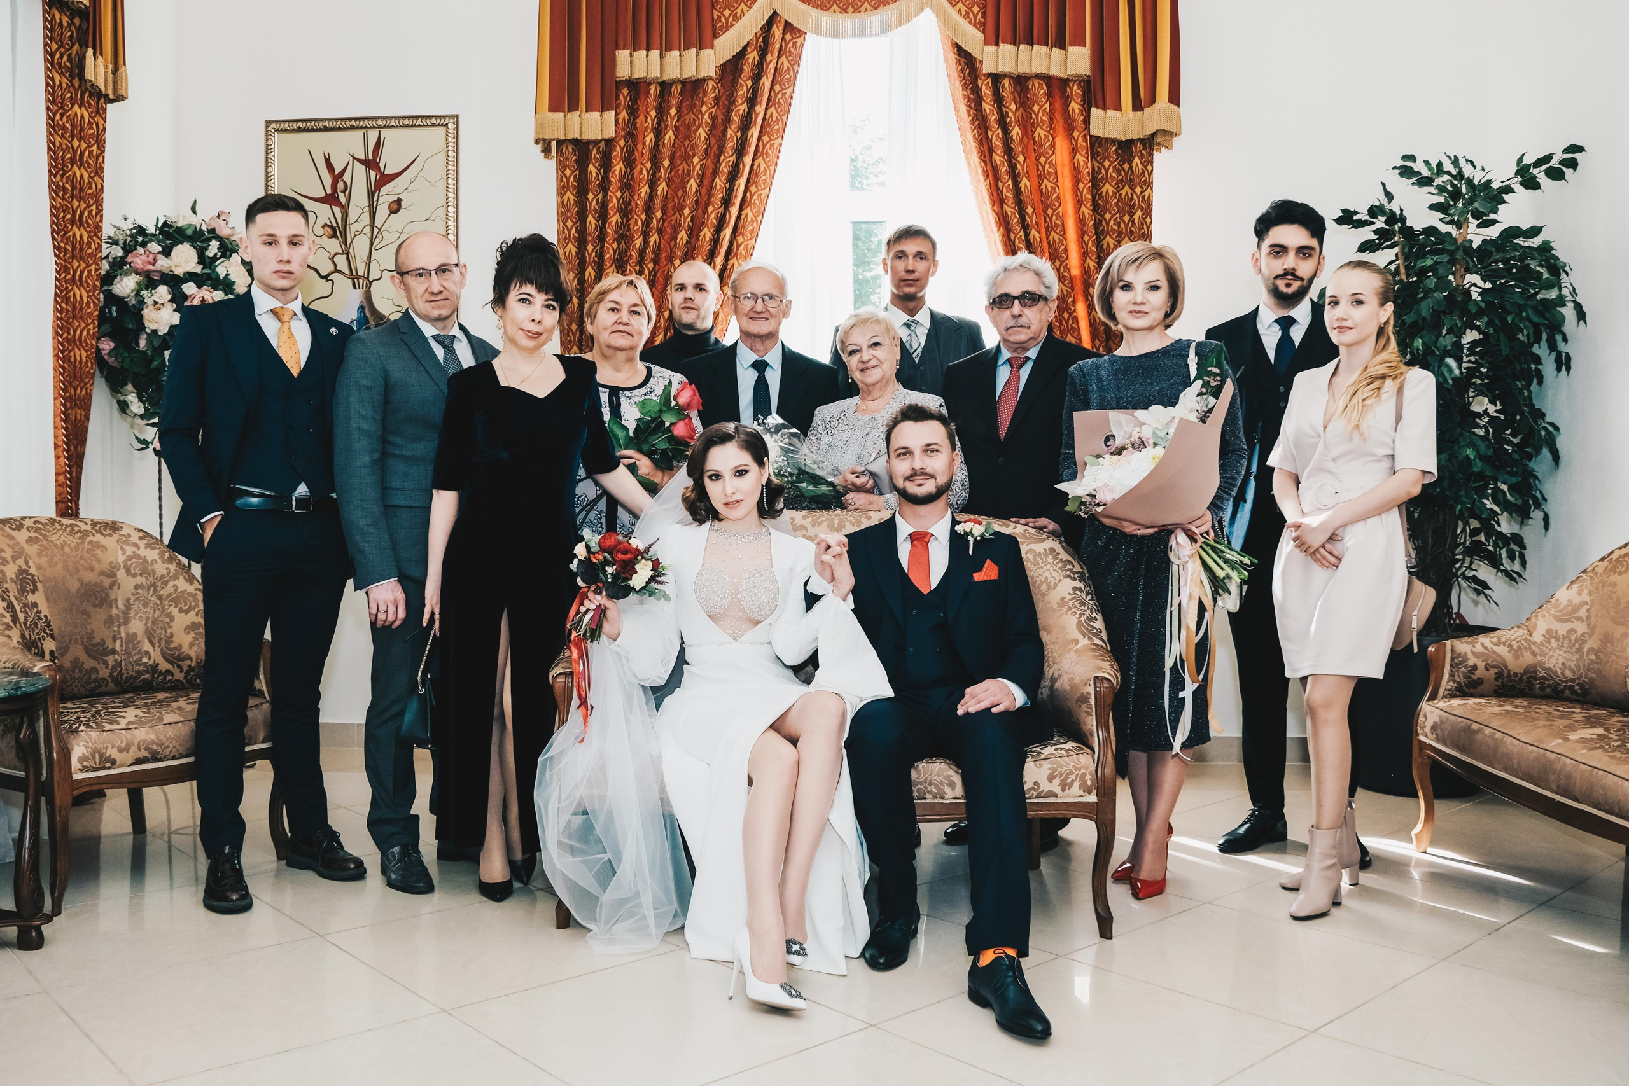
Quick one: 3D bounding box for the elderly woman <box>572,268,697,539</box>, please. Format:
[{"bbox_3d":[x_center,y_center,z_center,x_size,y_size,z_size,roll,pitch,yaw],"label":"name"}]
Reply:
[{"bbox_3d":[-0.545,0.070,3.530,0.500,1.670,0.420,0,0,-3],"label":"elderly woman"}]

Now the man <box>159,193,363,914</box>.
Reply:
[{"bbox_3d":[-1.450,-0.008,3.190,0.510,1.820,0.370,0,0,-40],"label":"man"}]

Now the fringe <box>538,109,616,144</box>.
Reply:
[{"bbox_3d":[-1.020,-1.775,5.200,0.345,0.147,0.100,0,0,6],"label":"fringe"}]

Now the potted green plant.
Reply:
[{"bbox_3d":[2.420,-0.280,4.620,0.950,2.410,0.900,0,0,23],"label":"potted green plant"}]

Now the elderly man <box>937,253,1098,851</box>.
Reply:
[{"bbox_3d":[0.585,0.035,3.680,0.520,1.750,0.380,0,0,14],"label":"elderly man"}]

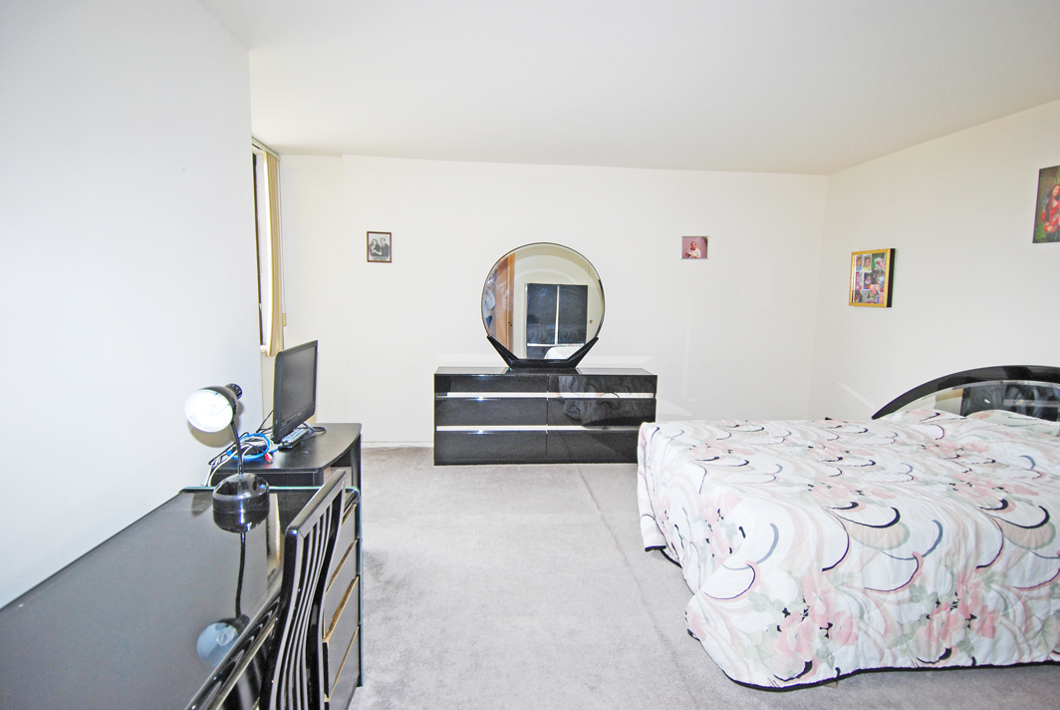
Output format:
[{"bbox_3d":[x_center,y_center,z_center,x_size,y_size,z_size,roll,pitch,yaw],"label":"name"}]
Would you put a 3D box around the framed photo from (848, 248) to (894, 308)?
[{"bbox_3d":[2.751,-0.612,4.277,0.045,0.444,0.419,0,7,-5],"label":"framed photo"}]

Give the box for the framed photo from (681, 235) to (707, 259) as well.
[{"bbox_3d":[1.504,-0.971,4.823,0.249,0.201,0.020,0,7,-5],"label":"framed photo"}]

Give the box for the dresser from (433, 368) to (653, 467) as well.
[{"bbox_3d":[0.125,0.509,4.535,1.820,0.745,0.399,0,7,-5],"label":"dresser"}]

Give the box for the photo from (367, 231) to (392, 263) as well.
[{"bbox_3d":[-1.296,-0.925,4.570,0.204,0.254,0.020,0,7,-5],"label":"photo"}]

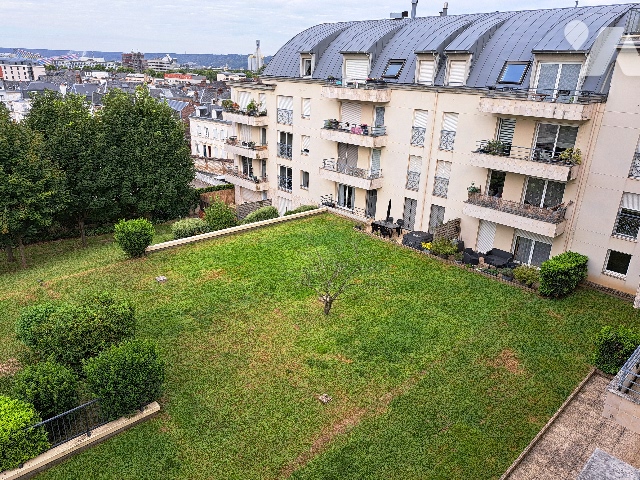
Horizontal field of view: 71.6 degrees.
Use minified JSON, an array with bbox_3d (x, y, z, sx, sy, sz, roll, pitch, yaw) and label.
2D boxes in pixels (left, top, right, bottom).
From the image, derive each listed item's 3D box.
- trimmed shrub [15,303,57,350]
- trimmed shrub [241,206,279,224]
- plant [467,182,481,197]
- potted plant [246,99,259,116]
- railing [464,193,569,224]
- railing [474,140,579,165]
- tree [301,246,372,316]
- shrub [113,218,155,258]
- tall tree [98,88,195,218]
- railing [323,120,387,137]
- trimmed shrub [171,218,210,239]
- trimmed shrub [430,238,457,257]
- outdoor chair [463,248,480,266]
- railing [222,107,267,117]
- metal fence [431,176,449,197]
[{"bbox_3d":[-10.462,3.149,16.429,1.600,1.300,1.500,-17,28,-41],"label":"trimmed shrub"},{"bbox_3d":[-4.696,-1.762,33.854,2.200,1.700,2.600,21,29,39],"label":"trimmed shrub"},{"bbox_3d":[8.532,-2.773,24.619,0.650,0.850,0.650,-15,26,-36],"label":"plant"},{"bbox_3d":[-5.522,-10.778,36.210,0.850,1.500,0.850,-17,28,-41],"label":"potted plant"},{"bbox_3d":[9.983,-1.811,22.740,1.300,0.640,4.700,-17,28,-41],"label":"railing"},{"bbox_3d":[10.299,-4.419,22.388,0.950,0.660,4.850,-18,28,-41],"label":"railing"},{"bbox_3d":[0.526,1.894,18.866,2.900,2.700,2.900,1,22,-1],"label":"tree"},{"bbox_3d":[-10.167,-0.140,24.213,2.100,1.850,2.100,-17,28,-41],"label":"shrub"},{"bbox_3d":[-12.435,-6.414,31.800,6.600,9.400,6.800,-15,26,-36],"label":"tall tree"},{"bbox_3d":[2.300,-7.626,30.325,1.050,0.700,5.200,-15,26,-36],"label":"railing"},{"bbox_3d":[-8.473,-0.861,28.972,2.400,1.150,1.900,-17,28,-41],"label":"trimmed shrub"},{"bbox_3d":[7.015,0.463,25.221,1.500,0.970,1.350,21,29,39],"label":"trimmed shrub"},{"bbox_3d":[8.177,0.955,23.950,0.680,0.740,0.720,-4,22,-13],"label":"outdoor chair"},{"bbox_3d":[-6.406,-10.977,37.574,1.400,0.560,4.250,-17,28,-41],"label":"railing"},{"bbox_3d":[7.198,-3.088,26.354,0.070,1.100,0.960,-17,28,-41],"label":"metal fence"}]

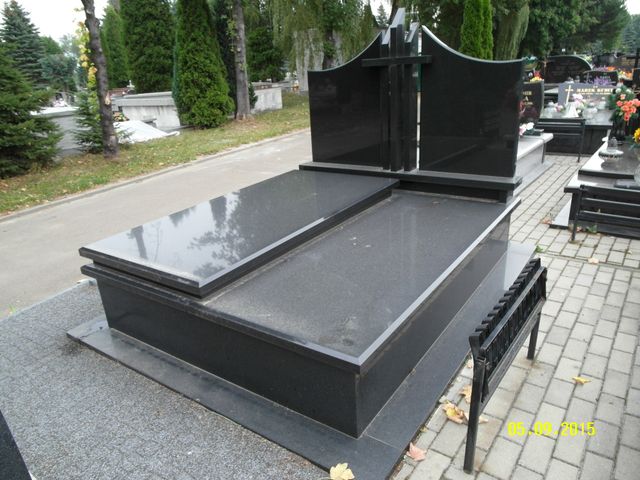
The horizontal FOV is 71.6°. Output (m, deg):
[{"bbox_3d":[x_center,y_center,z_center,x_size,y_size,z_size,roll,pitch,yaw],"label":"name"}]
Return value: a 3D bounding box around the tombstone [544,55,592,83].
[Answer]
[{"bbox_3d":[7.649,-5.249,13.617,1.275,0.759,0.097,11,24,34],"label":"tombstone"}]

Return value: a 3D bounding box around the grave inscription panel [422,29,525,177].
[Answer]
[{"bbox_3d":[1.099,-1.013,3.264,0.719,1.060,0.082,11,24,34],"label":"grave inscription panel"}]

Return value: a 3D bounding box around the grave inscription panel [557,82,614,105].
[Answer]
[{"bbox_3d":[5.131,-2.789,8.524,0.972,0.431,0.097,11,24,34],"label":"grave inscription panel"}]

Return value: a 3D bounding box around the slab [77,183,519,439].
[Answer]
[{"bbox_3d":[0.068,0.056,3.006,1.873,0.533,2.375,11,24,34],"label":"slab"}]

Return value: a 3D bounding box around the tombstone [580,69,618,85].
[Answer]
[{"bbox_3d":[6.982,-3.968,10.998,0.761,0.410,0.097,11,24,34],"label":"tombstone"}]

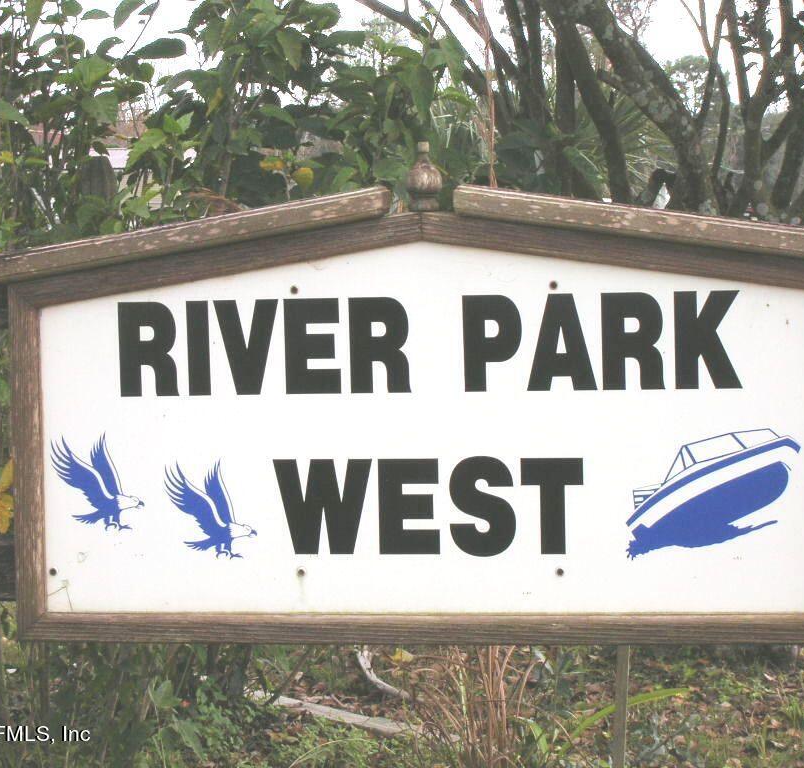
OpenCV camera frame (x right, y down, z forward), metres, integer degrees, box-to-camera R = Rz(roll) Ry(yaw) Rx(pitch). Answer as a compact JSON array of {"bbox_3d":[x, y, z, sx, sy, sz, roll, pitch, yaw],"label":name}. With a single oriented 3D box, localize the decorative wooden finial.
[{"bbox_3d":[0.033,-0.303,4.400,0.052,0.102,0.052,-1,4,0],"label":"decorative wooden finial"}]

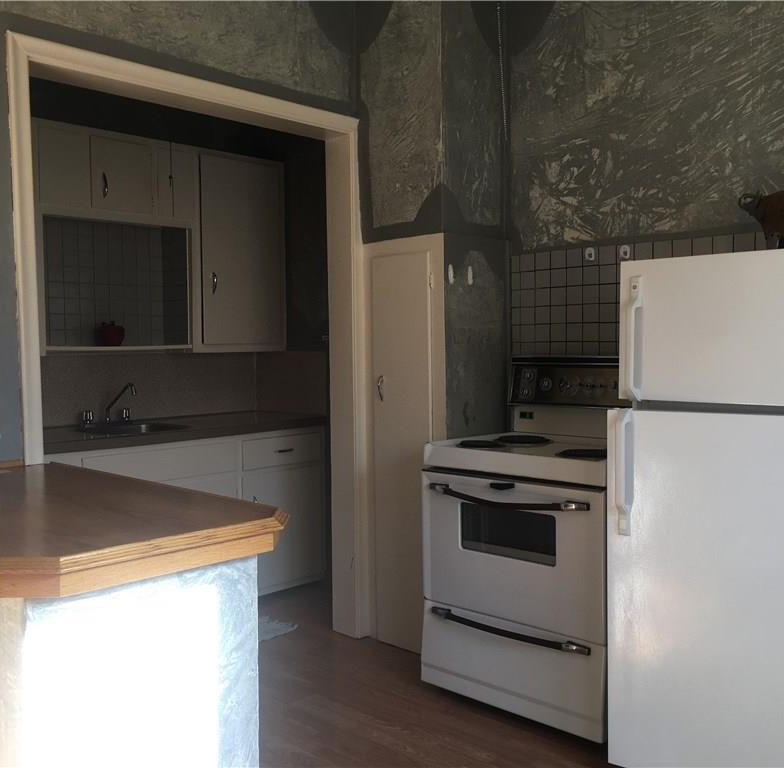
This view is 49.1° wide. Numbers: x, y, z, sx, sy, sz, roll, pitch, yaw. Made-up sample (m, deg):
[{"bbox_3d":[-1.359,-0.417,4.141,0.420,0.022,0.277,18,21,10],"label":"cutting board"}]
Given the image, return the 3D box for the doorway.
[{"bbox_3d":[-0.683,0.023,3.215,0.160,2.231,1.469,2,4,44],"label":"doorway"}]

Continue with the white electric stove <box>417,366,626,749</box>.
[{"bbox_3d":[0.596,0.518,3.129,0.768,1.213,0.662,2,4,44],"label":"white electric stove"}]

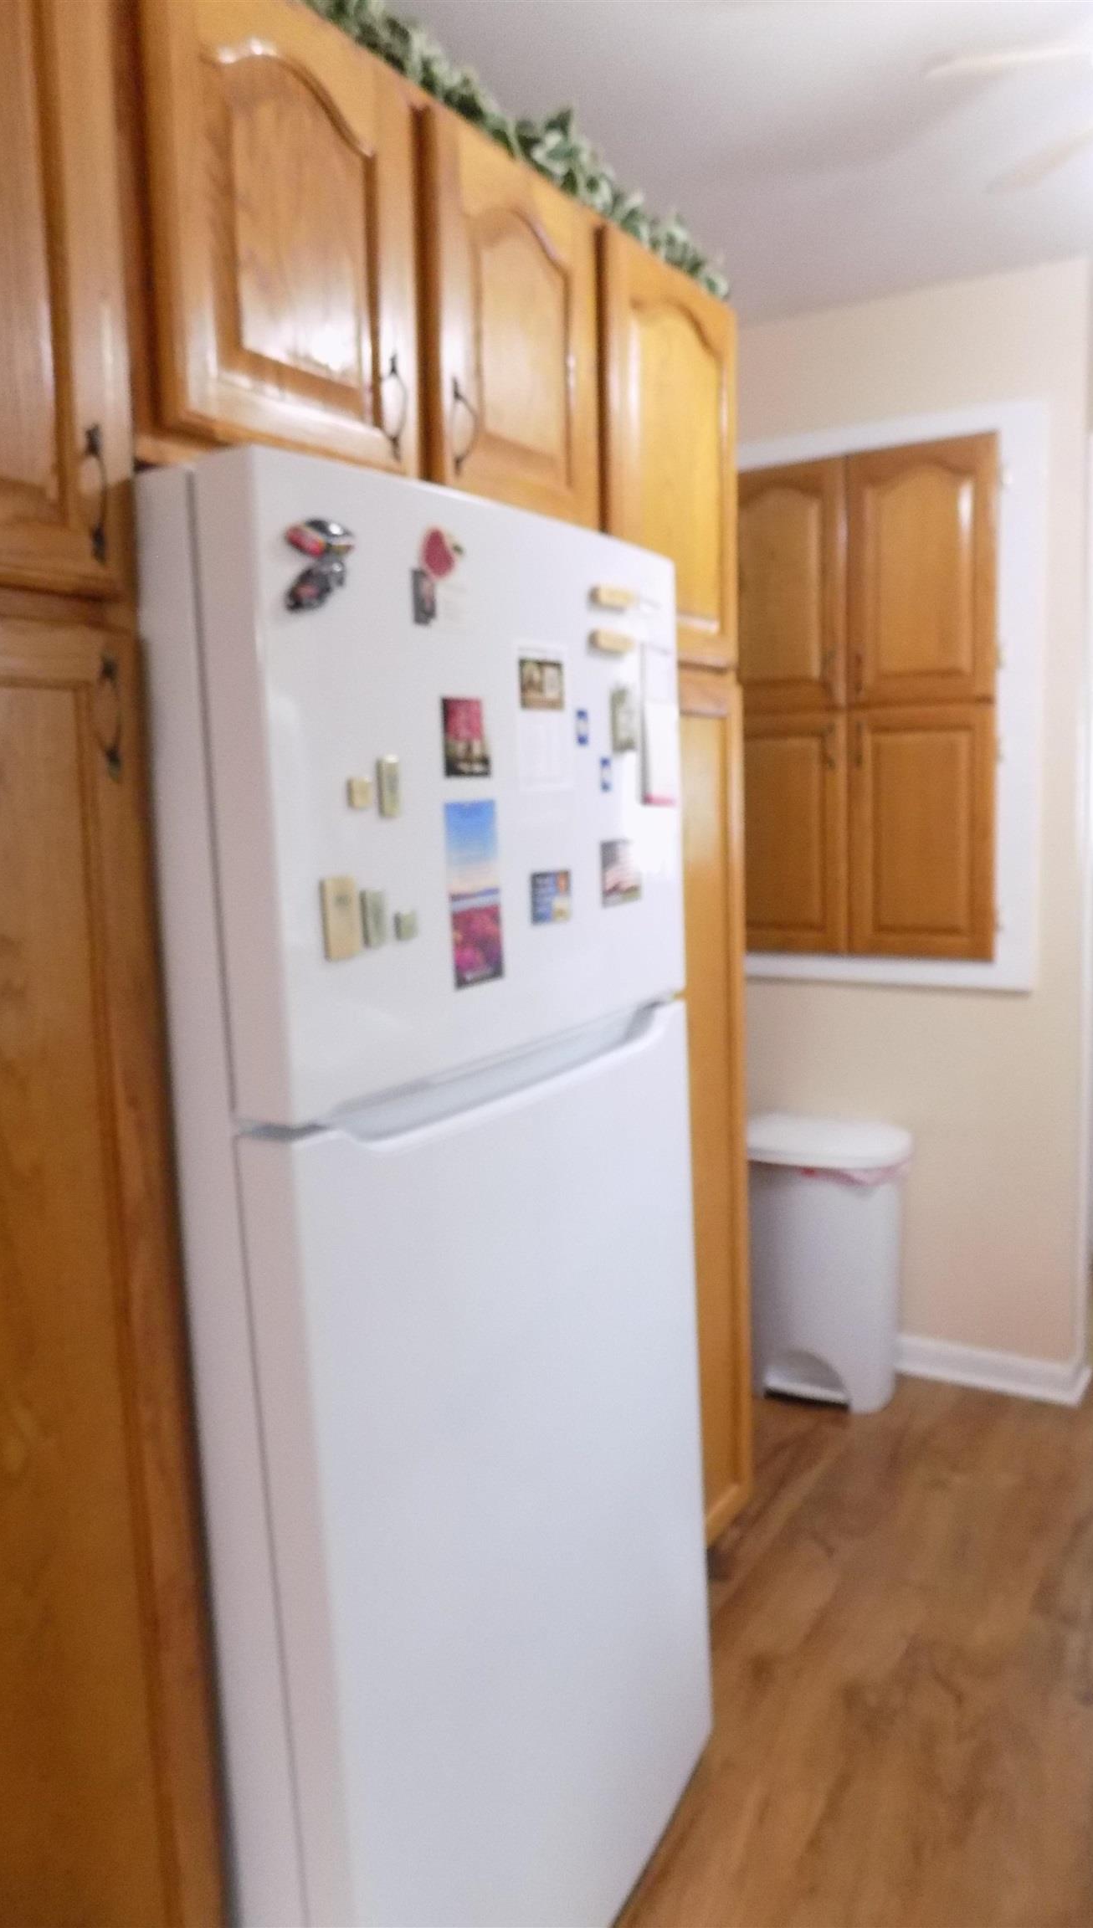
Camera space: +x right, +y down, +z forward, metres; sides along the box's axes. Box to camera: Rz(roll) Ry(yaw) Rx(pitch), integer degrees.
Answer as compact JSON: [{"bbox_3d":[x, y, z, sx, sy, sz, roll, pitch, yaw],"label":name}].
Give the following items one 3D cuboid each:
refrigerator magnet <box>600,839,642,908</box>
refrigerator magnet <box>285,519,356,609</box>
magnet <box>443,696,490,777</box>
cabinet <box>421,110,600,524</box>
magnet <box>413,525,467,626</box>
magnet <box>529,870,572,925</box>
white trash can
[{"bbox_3d":[0.091,-0.108,1.498,0.006,0.076,0.097,2,9,28],"label":"refrigerator magnet"},{"bbox_3d":[-0.187,-0.332,1.069,0.016,0.075,0.069,4,11,41],"label":"refrigerator magnet"},{"bbox_3d":[-0.075,-0.217,1.228,0.006,0.075,0.063,3,10,36],"label":"magnet"},{"bbox_3d":[-0.035,-0.780,1.608,0.020,0.420,0.360,3,10,32],"label":"cabinet"},{"bbox_3d":[-0.098,-0.356,1.183,0.009,0.088,0.072,4,10,37],"label":"magnet"},{"bbox_3d":[0.008,-0.070,1.361,0.006,0.056,0.076,3,10,33],"label":"magnet"},{"bbox_3d":[0.643,0.684,2.987,0.390,0.610,0.275,3,10,32],"label":"white trash can"}]

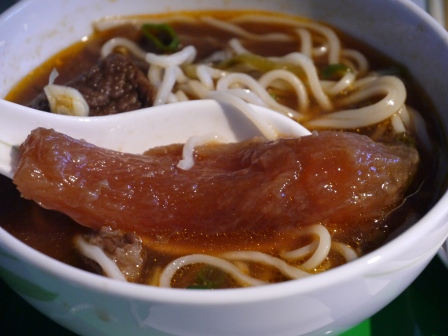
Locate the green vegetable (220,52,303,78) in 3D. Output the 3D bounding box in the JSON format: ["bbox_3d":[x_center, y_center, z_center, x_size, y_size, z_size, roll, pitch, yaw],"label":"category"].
[{"bbox_3d":[0.016,-0.043,0.454,0.036,0.008,0.011,5,45,7],"label":"green vegetable"}]

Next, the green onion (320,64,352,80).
[{"bbox_3d":[0.044,-0.038,0.427,0.013,0.005,0.005,-1,43,0],"label":"green onion"}]

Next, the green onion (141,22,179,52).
[{"bbox_3d":[-0.026,-0.054,0.447,0.015,0.006,0.011,3,43,4],"label":"green onion"}]

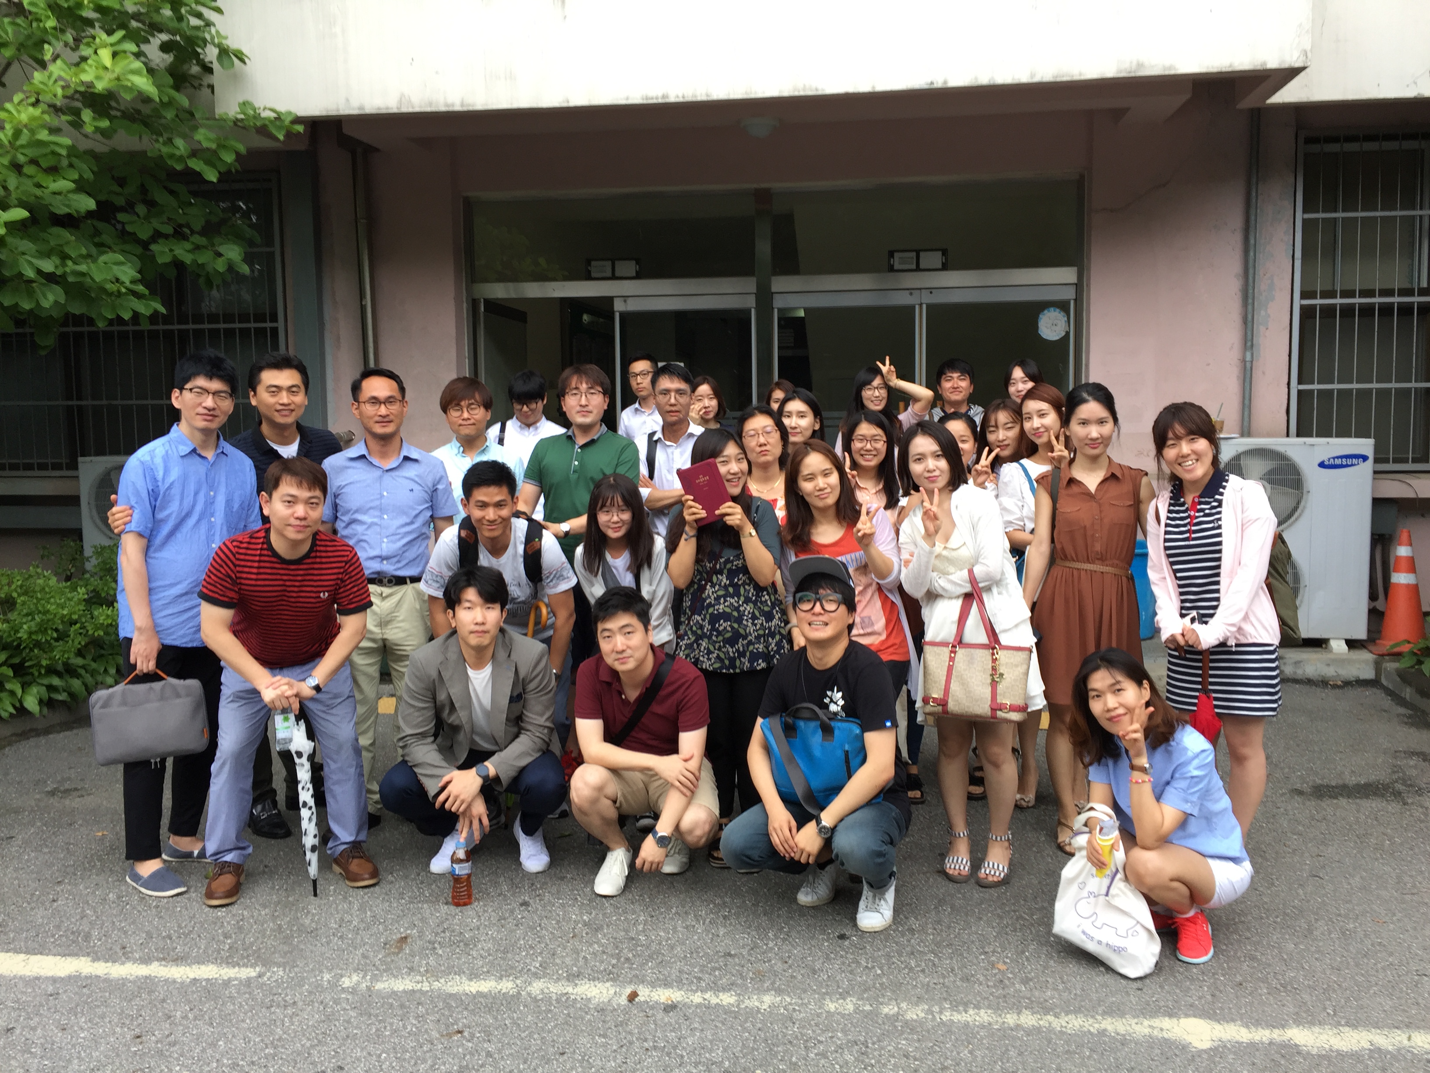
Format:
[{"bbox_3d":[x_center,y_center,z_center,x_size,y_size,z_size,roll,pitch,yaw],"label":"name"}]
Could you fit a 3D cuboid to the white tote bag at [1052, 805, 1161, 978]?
[{"bbox_3d":[1.124,1.019,3.440,0.305,0.455,0.150,1,5,21],"label":"white tote bag"}]

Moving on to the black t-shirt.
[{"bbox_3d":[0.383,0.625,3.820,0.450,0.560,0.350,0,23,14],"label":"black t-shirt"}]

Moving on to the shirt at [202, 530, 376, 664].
[{"bbox_3d":[-1.434,0.207,4.000,0.530,0.590,0.330,-2,35,-18],"label":"shirt"}]

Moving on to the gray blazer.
[{"bbox_3d":[-0.813,0.606,4.100,0.530,0.560,0.450,-1,5,-8],"label":"gray blazer"}]

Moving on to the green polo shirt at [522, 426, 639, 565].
[{"bbox_3d":[-0.532,-0.126,4.878,0.490,0.650,0.290,-1,5,-2],"label":"green polo shirt"}]

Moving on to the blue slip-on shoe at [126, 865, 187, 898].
[{"bbox_3d":[-1.862,1.125,3.998,0.262,0.075,0.098,3,6,34],"label":"blue slip-on shoe"}]

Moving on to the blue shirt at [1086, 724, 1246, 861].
[{"bbox_3d":[1.315,0.750,3.460,0.410,0.440,0.400,3,6,40],"label":"blue shirt"}]

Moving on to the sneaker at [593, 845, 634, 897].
[{"bbox_3d":[-0.343,1.123,4.094,0.100,0.100,0.280,0,5,6],"label":"sneaker"}]

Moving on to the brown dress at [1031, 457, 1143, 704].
[{"bbox_3d":[1.322,0.150,4.257,0.400,0.850,0.280,1,5,14],"label":"brown dress"}]

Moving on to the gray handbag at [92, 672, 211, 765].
[{"bbox_3d":[-1.840,0.589,3.900,0.350,0.280,0.070,-7,7,-18],"label":"gray handbag"}]

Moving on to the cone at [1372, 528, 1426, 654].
[{"bbox_3d":[4.087,0.300,7.088,0.370,0.710,0.370,0,5,10],"label":"cone"}]

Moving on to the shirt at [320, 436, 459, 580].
[{"bbox_3d":[-1.231,-0.112,4.513,0.490,0.520,0.260,-2,5,-12],"label":"shirt"}]

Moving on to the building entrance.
[{"bbox_3d":[0.354,-0.842,8.019,4.036,2.939,0.200,0,5,7],"label":"building entrance"}]

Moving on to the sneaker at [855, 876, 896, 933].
[{"bbox_3d":[0.506,1.104,3.683,0.105,0.110,0.285,0,5,13],"label":"sneaker"}]

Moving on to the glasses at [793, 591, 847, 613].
[{"bbox_3d":[0.337,0.204,3.645,0.147,0.053,0.145,1,-7,21],"label":"glasses"}]

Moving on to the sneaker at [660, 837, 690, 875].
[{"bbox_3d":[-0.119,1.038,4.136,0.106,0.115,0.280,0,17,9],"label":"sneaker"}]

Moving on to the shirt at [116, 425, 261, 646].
[{"bbox_3d":[-1.796,-0.009,4.085,0.460,0.720,0.270,-4,6,-33],"label":"shirt"}]

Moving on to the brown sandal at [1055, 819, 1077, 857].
[{"bbox_3d":[1.308,1.109,4.458,0.088,0.090,0.240,0,5,7],"label":"brown sandal"}]

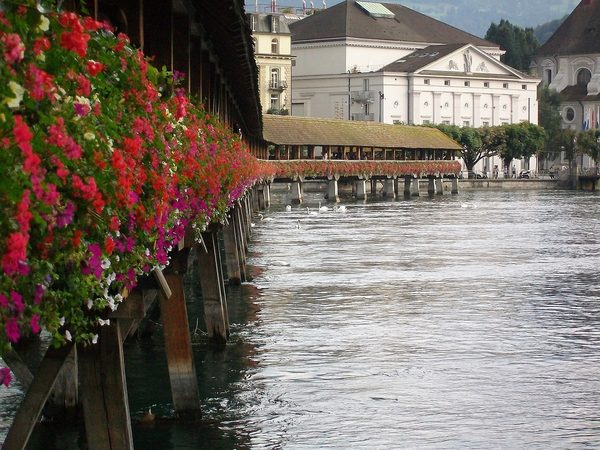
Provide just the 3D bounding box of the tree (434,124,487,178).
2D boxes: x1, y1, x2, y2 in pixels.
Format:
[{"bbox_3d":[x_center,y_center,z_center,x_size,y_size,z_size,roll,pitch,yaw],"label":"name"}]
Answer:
[{"bbox_3d":[20.034,-9.115,220.000,6.600,6.782,6.300,-1,2,0],"label":"tree"}]

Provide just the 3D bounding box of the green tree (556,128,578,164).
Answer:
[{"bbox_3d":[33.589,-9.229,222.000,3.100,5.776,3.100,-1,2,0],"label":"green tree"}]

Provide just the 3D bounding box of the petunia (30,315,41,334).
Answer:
[{"bbox_3d":[-0.898,0.338,6.000,0.045,0.067,0.038,-2,2,-34],"label":"petunia"}]

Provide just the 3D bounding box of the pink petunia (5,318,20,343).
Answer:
[{"bbox_3d":[-0.927,0.340,5.700,0.055,0.074,0.045,-2,2,-30],"label":"pink petunia"}]

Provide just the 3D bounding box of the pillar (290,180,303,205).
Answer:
[{"bbox_3d":[-0.287,-2.727,145.000,0.650,2.009,0.550,0,2,19],"label":"pillar"}]

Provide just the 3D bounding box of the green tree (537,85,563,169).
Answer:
[{"bbox_3d":[33.587,-12.856,238.000,3.600,12.115,3.600,-1,2,0],"label":"green tree"}]

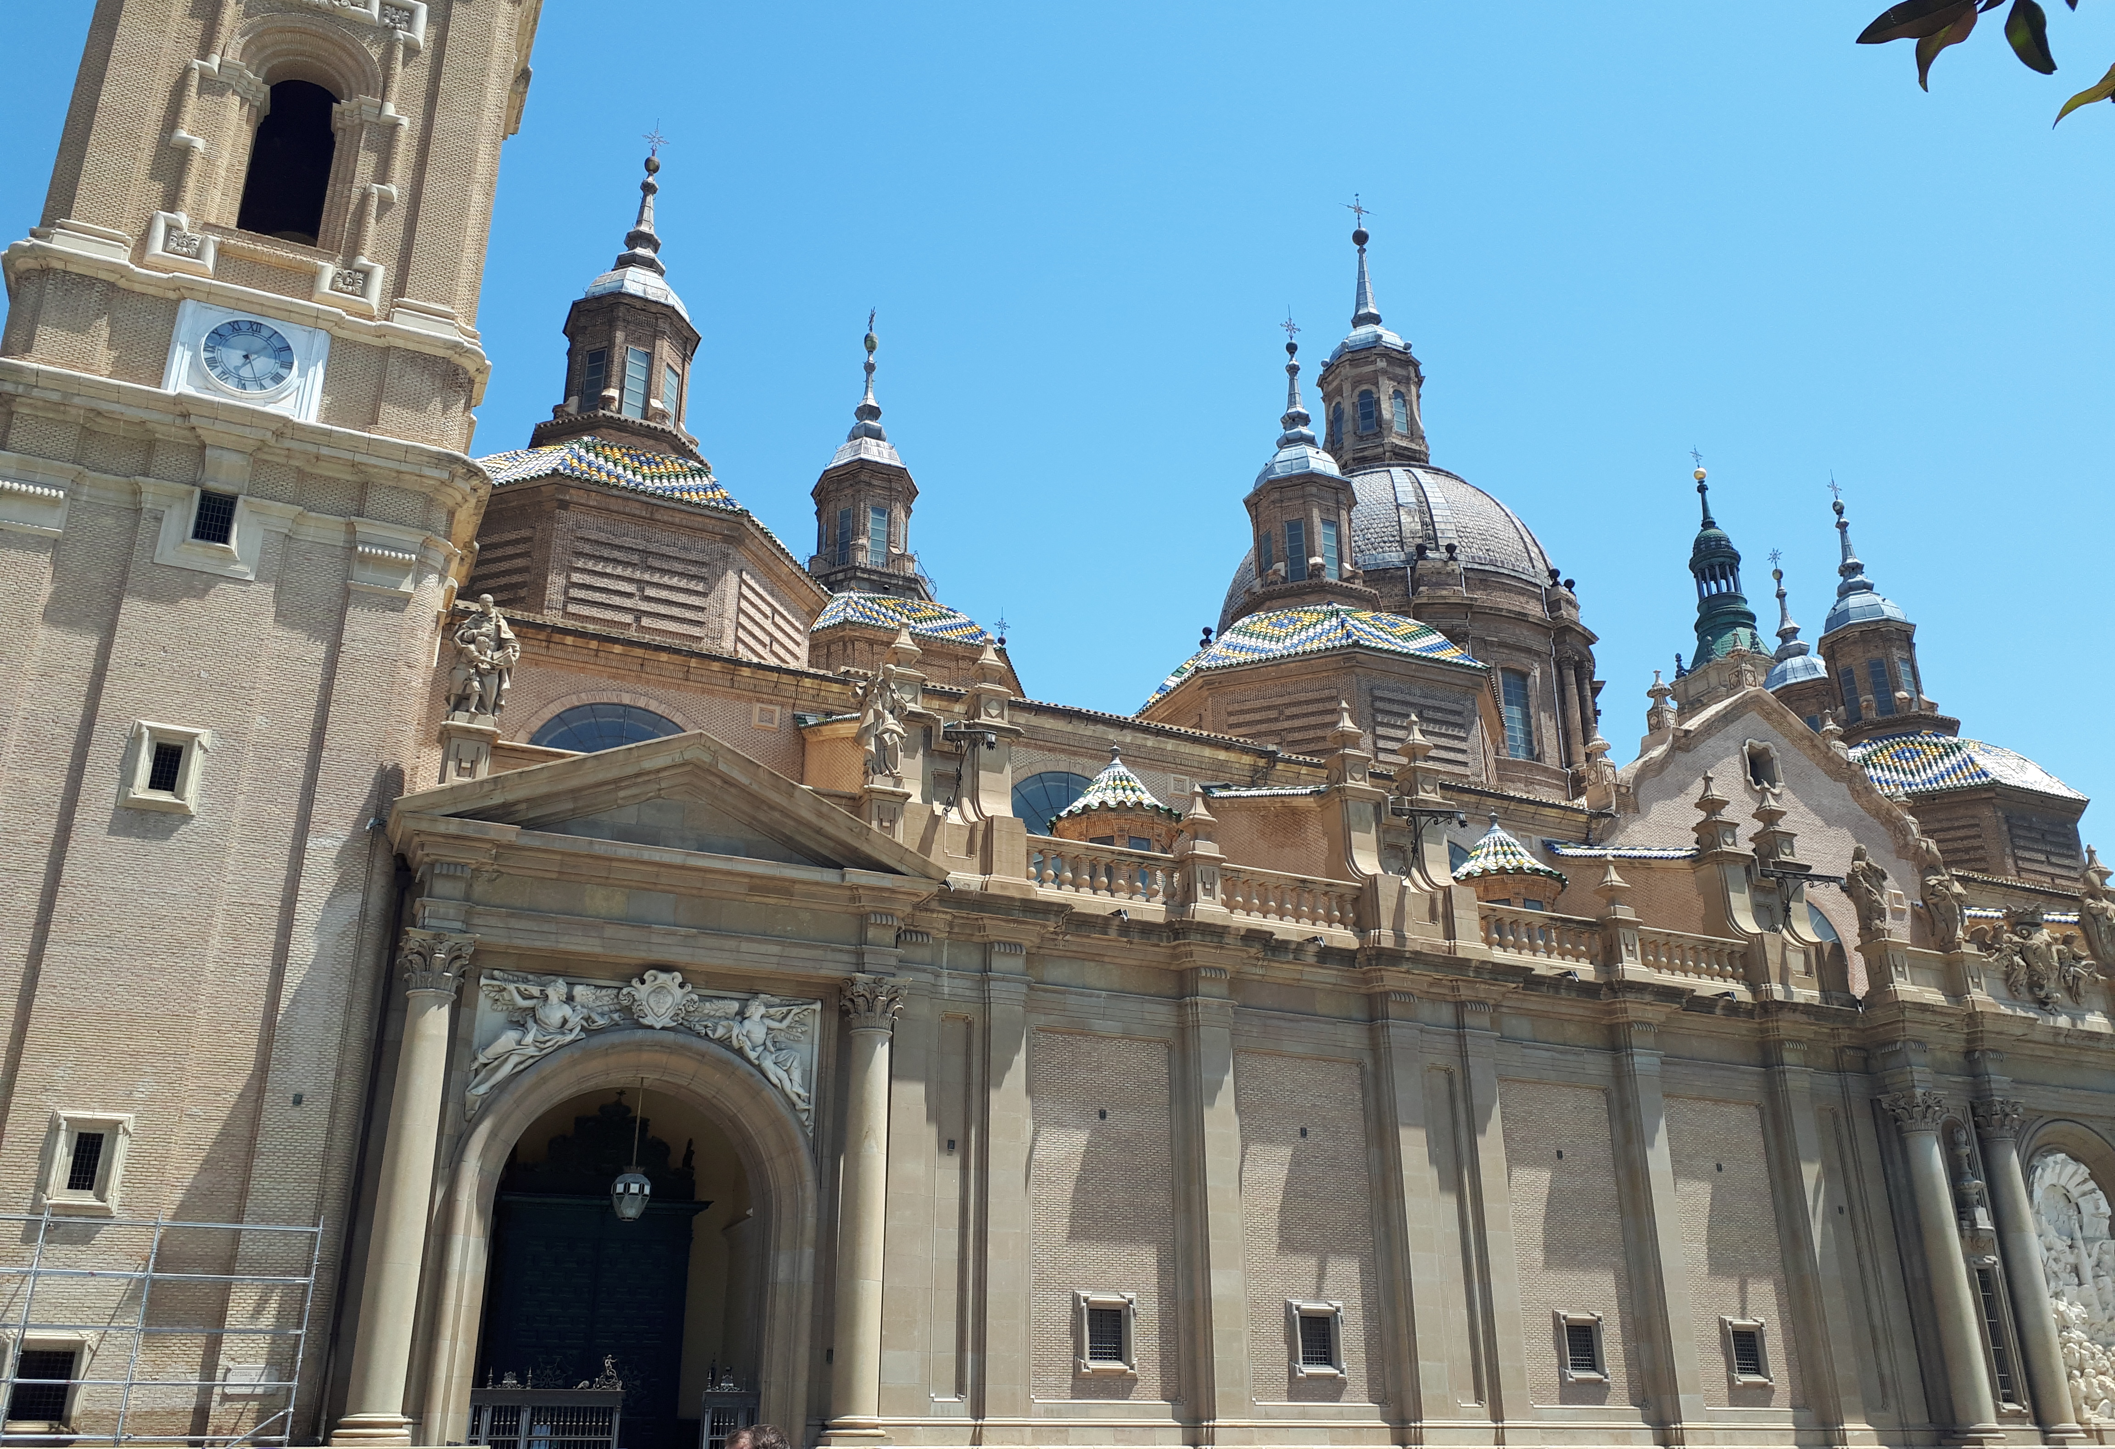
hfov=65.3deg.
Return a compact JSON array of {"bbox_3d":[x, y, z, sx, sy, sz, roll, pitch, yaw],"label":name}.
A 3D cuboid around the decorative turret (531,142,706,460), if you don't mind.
[{"bbox_3d":[-16.654,-16.161,65.306,6.700,16.700,6.700,10,-25,-22],"label":"decorative turret"}]

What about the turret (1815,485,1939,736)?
[{"bbox_3d":[45.194,-6.444,92.877,5.400,16.200,5.400,10,-25,-22],"label":"turret"}]

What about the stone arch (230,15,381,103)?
[{"bbox_3d":[-20.106,-18.118,44.346,3.850,2.300,1.100,10,-25,-22],"label":"stone arch"}]

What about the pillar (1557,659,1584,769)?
[{"bbox_3d":[28.473,-0.677,91.361,0.950,7.000,0.950,10,-25,-22],"label":"pillar"}]

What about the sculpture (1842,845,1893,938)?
[{"bbox_3d":[28.165,5.834,57.813,1.500,3.400,1.250,10,-25,-22],"label":"sculpture"}]

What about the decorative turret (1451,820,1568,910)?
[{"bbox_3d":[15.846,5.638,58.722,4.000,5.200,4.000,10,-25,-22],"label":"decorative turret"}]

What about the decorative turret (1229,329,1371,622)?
[{"bbox_3d":[11.273,-11.296,76.696,6.700,17.000,6.700,10,-25,-22],"label":"decorative turret"}]

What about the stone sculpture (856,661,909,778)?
[{"bbox_3d":[-4.682,-0.088,44.456,1.500,3.300,1.250,10,-25,-22],"label":"stone sculpture"}]

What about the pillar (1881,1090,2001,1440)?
[{"bbox_3d":[27.040,16.387,50.551,1.600,10.200,1.600,10,-25,-22],"label":"pillar"}]

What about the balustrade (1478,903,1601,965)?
[{"bbox_3d":[15.109,6.612,51.636,4.900,1.500,0.500,10,-25,-22],"label":"balustrade"}]

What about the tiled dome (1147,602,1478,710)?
[{"bbox_3d":[11.242,-1.662,72.520,15.500,4.000,15.500,10,-25,-22],"label":"tiled dome"}]

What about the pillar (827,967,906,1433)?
[{"bbox_3d":[-4.406,10.708,37.813,1.550,10.150,1.550,10,-25,-22],"label":"pillar"}]

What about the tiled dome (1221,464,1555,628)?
[{"bbox_3d":[20.973,-10.666,104.759,20.600,12.200,20.600,0,-23,0],"label":"tiled dome"}]

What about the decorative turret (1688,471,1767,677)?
[{"bbox_3d":[65.186,-16.183,163.894,7.000,23.300,7.000,10,-25,-22],"label":"decorative turret"}]

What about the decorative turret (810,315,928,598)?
[{"bbox_3d":[-10.020,-13.966,88.296,6.400,19.300,6.400,10,-25,-22],"label":"decorative turret"}]

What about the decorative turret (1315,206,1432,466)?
[{"bbox_3d":[21.027,-26.371,111.523,6.900,22.200,6.900,10,-25,-22],"label":"decorative turret"}]

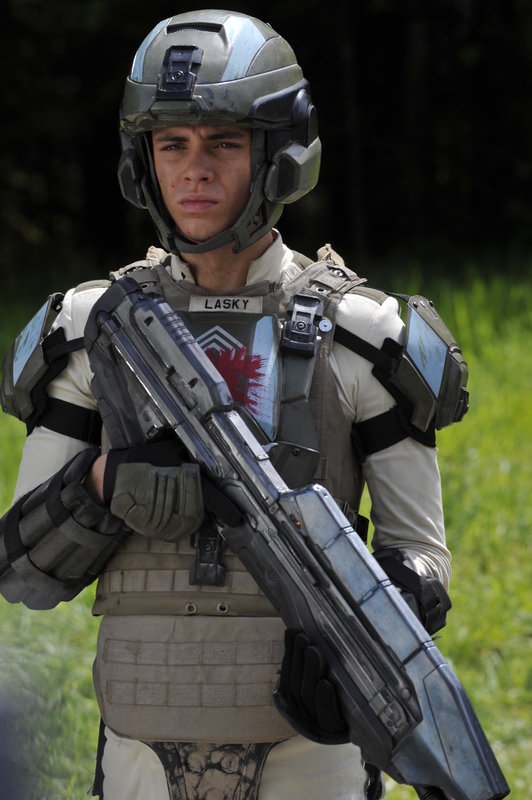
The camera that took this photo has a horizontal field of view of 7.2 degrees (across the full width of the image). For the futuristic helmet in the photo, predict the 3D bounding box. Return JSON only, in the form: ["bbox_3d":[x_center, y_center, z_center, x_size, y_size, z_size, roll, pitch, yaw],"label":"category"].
[{"bbox_3d":[-0.054,-0.318,5.000,0.245,0.280,0.275,0,7,19],"label":"futuristic helmet"}]

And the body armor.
[{"bbox_3d":[-0.041,0.115,5.010,0.335,0.580,0.290,0,2,12],"label":"body armor"}]

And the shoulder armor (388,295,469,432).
[{"bbox_3d":[0.191,-0.044,4.970,0.080,0.165,0.140,-18,3,25],"label":"shoulder armor"}]

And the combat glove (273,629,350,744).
[{"bbox_3d":[0.055,0.327,4.800,0.100,0.140,0.100,-22,-5,31],"label":"combat glove"}]

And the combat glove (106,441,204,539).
[{"bbox_3d":[-0.126,0.102,4.800,0.125,0.115,0.110,1,2,21],"label":"combat glove"}]

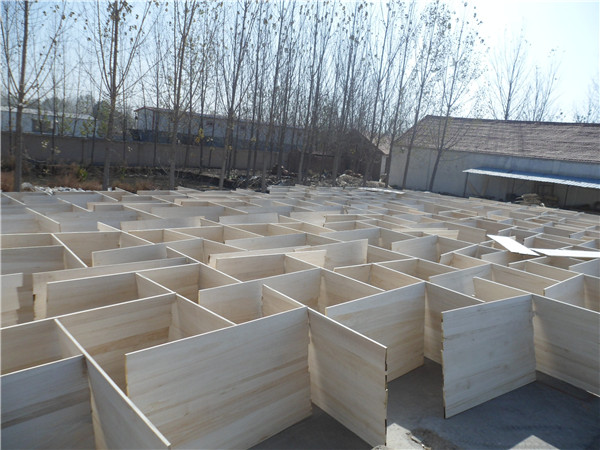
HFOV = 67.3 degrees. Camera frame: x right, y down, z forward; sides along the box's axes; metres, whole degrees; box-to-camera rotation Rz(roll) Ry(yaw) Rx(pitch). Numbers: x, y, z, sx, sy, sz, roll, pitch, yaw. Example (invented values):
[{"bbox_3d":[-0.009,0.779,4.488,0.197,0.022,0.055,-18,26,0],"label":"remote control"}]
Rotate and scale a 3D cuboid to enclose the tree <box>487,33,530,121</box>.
[{"bbox_3d":[18.400,-9.960,41.050,3.800,14.480,3.800,9,9,22],"label":"tree"}]

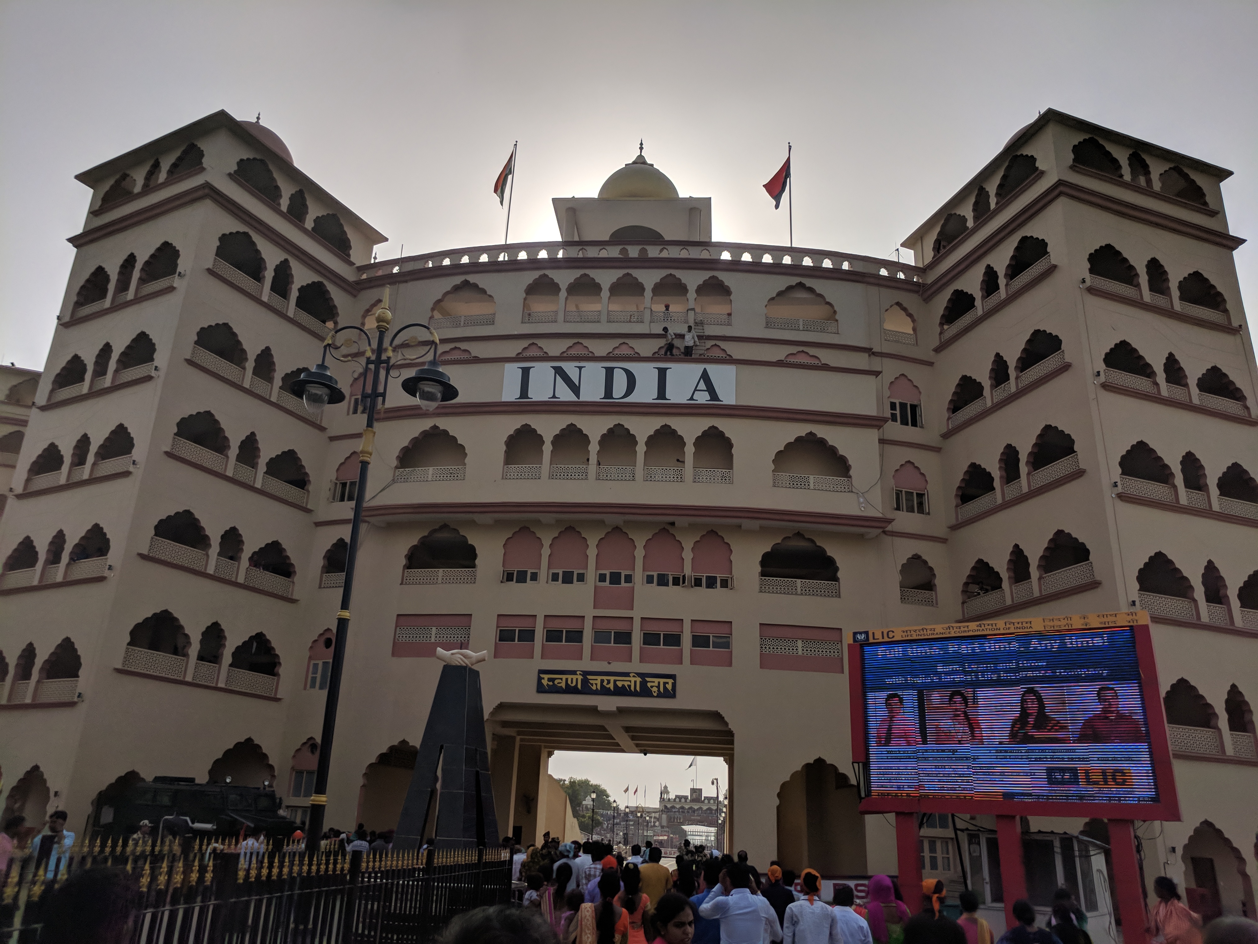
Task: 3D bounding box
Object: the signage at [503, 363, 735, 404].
[{"bbox_3d":[-0.399,-3.291,34.907,8.602,1.578,0.300,1,-21,4],"label":"signage"}]

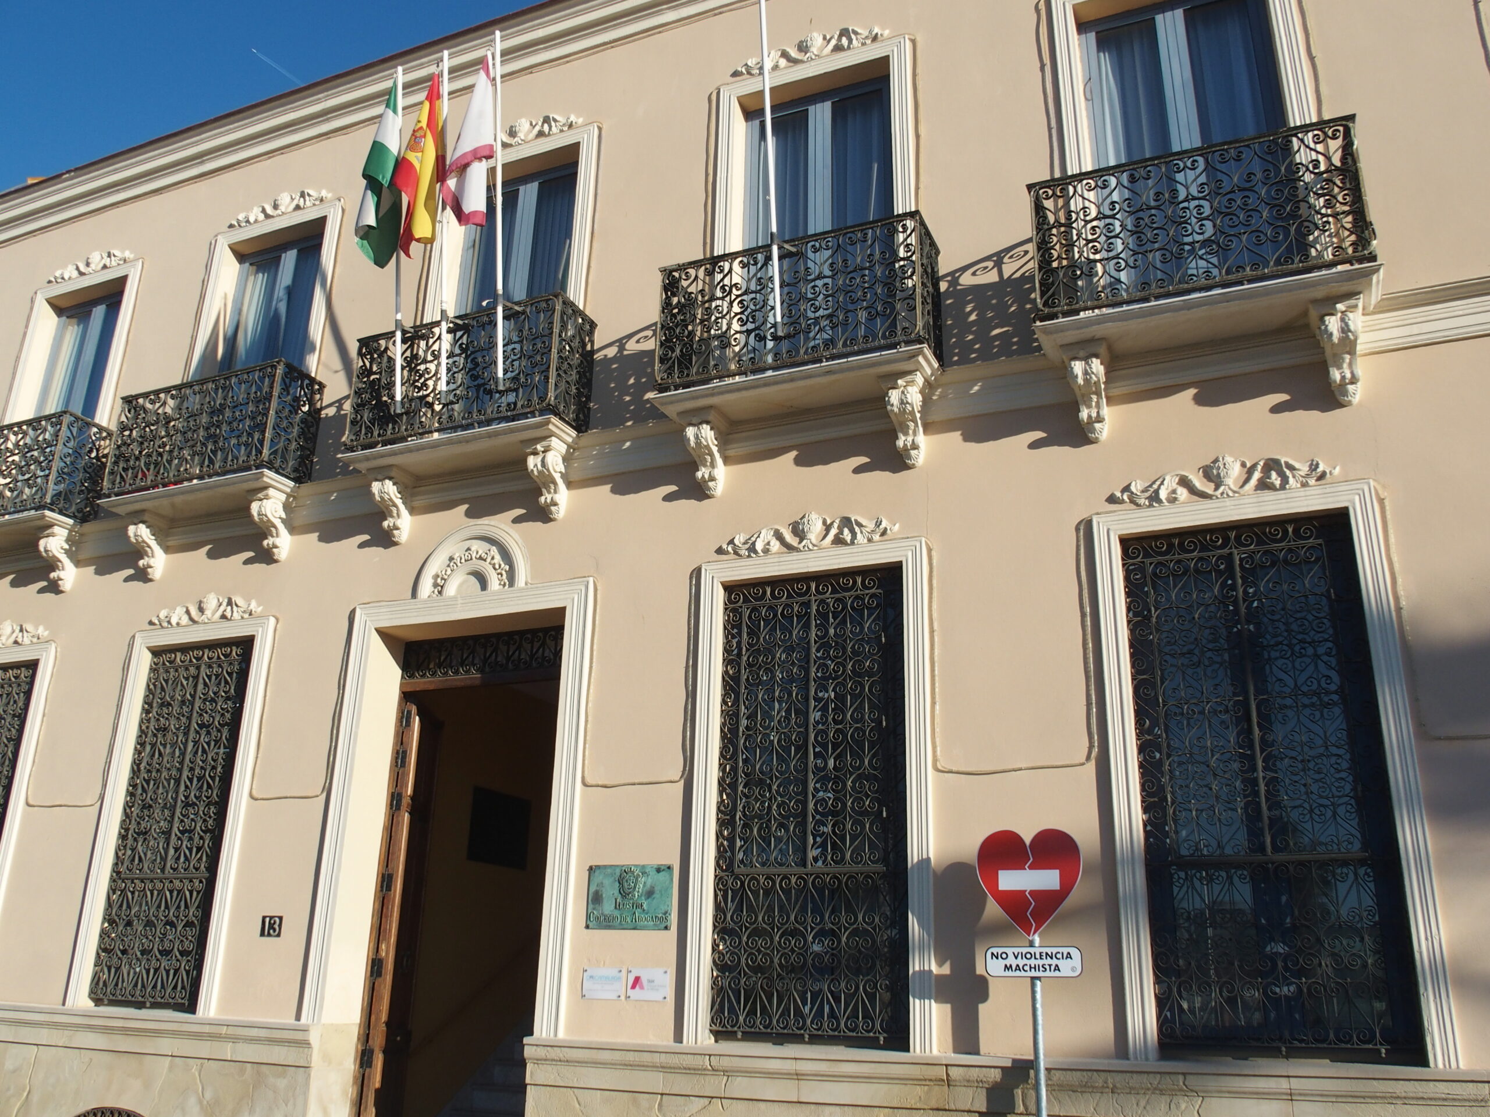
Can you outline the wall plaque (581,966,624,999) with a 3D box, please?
[{"bbox_3d":[-0.944,2.818,7.982,0.303,0.201,0.018,-7,-20,23],"label":"wall plaque"}]

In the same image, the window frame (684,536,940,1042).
[{"bbox_3d":[0.418,1.481,7.902,1.646,3.208,0.133,-7,-21,22],"label":"window frame"}]

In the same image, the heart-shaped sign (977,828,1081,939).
[{"bbox_3d":[1.589,1.815,6.723,0.592,0.594,0.030,-7,-21,23],"label":"heart-shaped sign"}]

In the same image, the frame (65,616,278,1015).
[{"bbox_3d":[-4.738,2.093,10.063,1.602,3.164,0.162,-7,-20,23],"label":"frame"}]

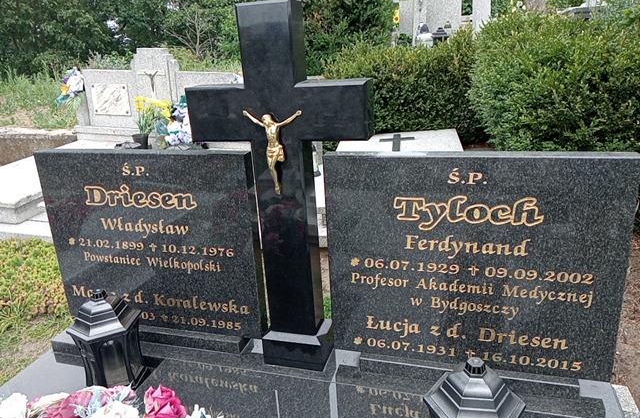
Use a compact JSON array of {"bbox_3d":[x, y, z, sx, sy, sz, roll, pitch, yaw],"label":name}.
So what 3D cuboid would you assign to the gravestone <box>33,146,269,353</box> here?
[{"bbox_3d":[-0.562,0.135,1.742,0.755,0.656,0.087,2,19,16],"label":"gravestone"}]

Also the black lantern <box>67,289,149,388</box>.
[{"bbox_3d":[-0.668,0.405,1.641,0.195,0.323,0.214,-2,21,6],"label":"black lantern"}]

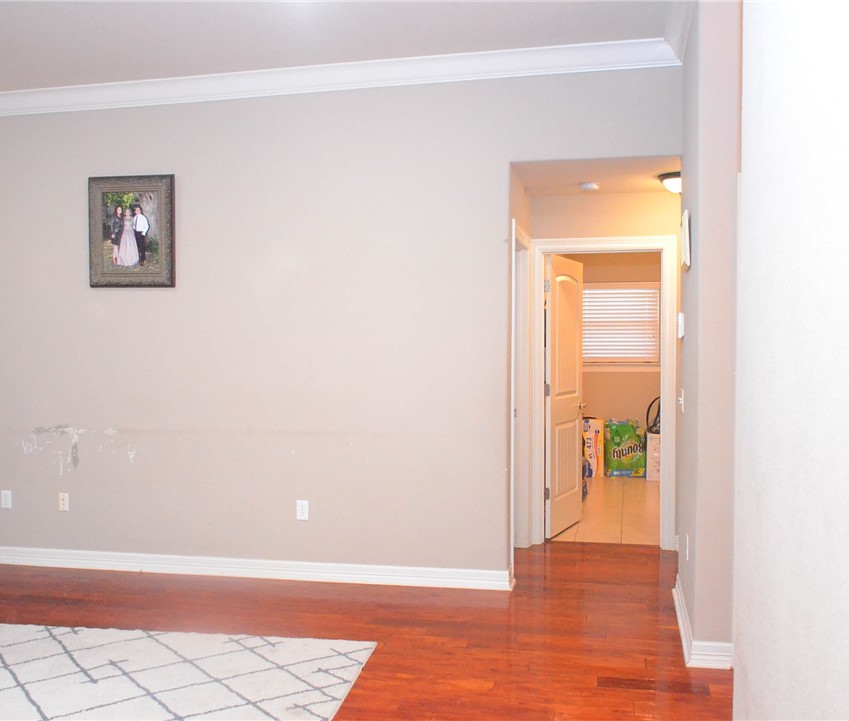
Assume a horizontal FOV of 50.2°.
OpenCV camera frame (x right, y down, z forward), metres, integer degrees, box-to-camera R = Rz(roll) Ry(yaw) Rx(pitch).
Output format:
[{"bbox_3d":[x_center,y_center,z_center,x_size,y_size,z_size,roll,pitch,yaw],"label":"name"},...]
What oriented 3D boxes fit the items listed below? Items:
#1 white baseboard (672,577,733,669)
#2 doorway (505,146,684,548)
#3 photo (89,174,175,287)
[{"bbox_3d":[1.407,1.281,4.622,0.179,0.118,1.254,0,2,12],"label":"white baseboard"},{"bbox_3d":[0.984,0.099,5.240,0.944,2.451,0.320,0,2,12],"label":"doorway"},{"bbox_3d":[-1.818,-0.801,5.644,0.581,0.685,0.040,0,2,12],"label":"photo"}]

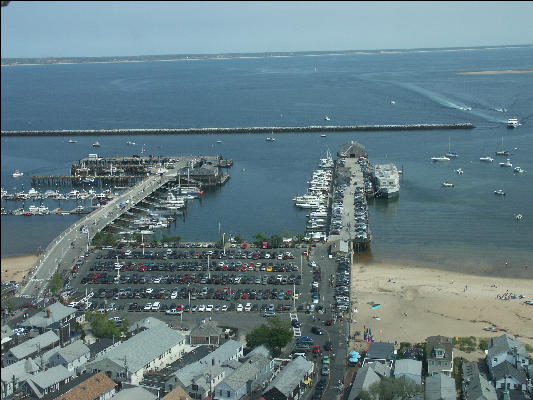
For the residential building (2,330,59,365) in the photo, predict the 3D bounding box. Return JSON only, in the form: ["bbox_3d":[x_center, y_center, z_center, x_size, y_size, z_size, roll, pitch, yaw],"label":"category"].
[{"bbox_3d":[-71.516,45.512,239.949,6.600,5.900,17.600,4,12,26],"label":"residential building"}]

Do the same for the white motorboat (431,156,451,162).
[{"bbox_3d":[141.297,-32.914,637.109,15.500,2.900,4.200,2,11,18],"label":"white motorboat"}]

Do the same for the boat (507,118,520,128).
[{"bbox_3d":[276.856,-85.939,883.224,6.500,8.000,18.000,-3,11,-5],"label":"boat"}]

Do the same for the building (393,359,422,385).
[{"bbox_3d":[39.276,47.639,216.898,7.200,4.400,10.300,1,11,11],"label":"building"}]

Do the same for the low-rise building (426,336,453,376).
[{"bbox_3d":[48.928,43.965,220.305,6.900,9.800,9.400,1,11,12],"label":"low-rise building"}]

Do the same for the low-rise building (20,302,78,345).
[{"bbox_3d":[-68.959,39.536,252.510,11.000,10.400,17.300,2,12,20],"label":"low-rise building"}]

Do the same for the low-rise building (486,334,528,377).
[{"bbox_3d":[66.723,43.527,216.892,9.800,8.800,13.000,1,11,13],"label":"low-rise building"}]

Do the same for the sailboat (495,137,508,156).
[{"bbox_3d":[198.570,-45.327,660.058,11.000,15.500,3.400,2,11,18],"label":"sailboat"}]

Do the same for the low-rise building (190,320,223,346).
[{"bbox_3d":[-18.718,41.180,245.992,9.200,6.900,7.000,-1,11,5],"label":"low-rise building"}]

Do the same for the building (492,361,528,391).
[{"bbox_3d":[63.618,46.896,205.213,7.600,6.500,9.300,1,11,13],"label":"building"}]

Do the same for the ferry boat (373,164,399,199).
[{"bbox_3d":[80.013,-13.564,523.545,13.500,12.500,58.000,0,11,7],"label":"ferry boat"}]

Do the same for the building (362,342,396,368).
[{"bbox_3d":[32.657,46.037,224.855,7.800,4.900,15.000,1,11,11],"label":"building"}]

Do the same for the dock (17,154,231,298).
[{"bbox_3d":[-117.171,-0.698,489.736,150.000,11.000,382.000,0,11,8],"label":"dock"}]

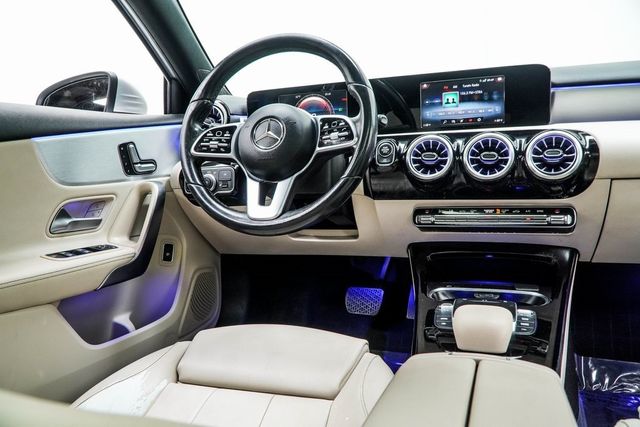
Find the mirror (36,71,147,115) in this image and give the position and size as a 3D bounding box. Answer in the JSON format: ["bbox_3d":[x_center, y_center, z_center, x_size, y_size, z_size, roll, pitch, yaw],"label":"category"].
[{"bbox_3d":[-0.520,-0.244,1.144,0.235,0.150,0.135,-1,11,15],"label":"mirror"}]

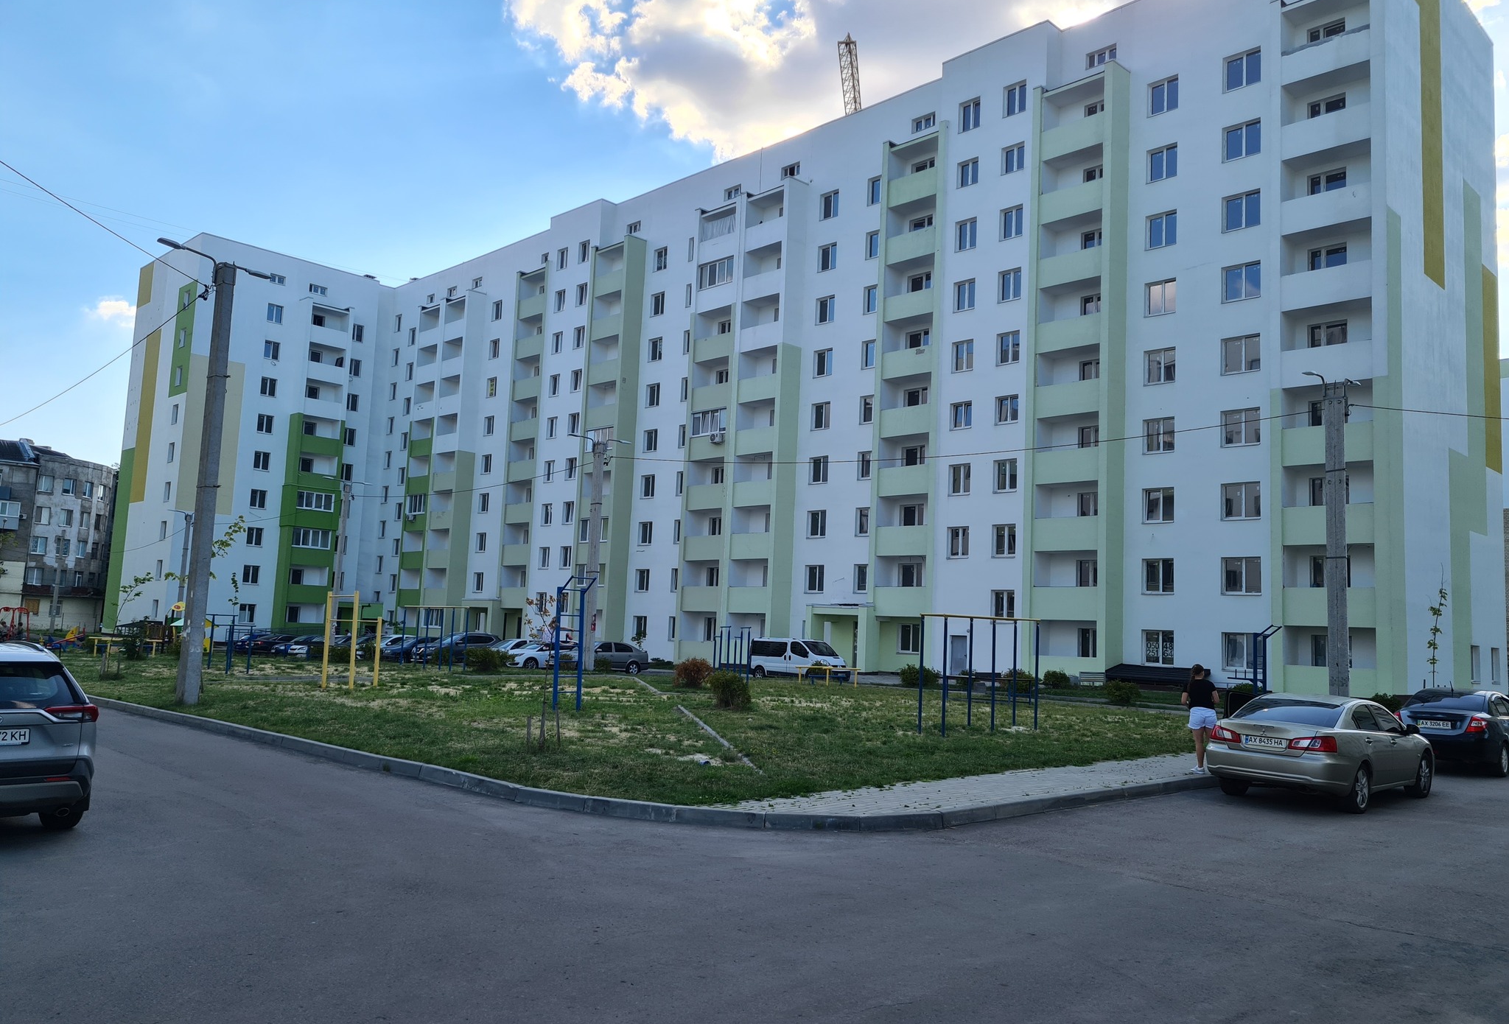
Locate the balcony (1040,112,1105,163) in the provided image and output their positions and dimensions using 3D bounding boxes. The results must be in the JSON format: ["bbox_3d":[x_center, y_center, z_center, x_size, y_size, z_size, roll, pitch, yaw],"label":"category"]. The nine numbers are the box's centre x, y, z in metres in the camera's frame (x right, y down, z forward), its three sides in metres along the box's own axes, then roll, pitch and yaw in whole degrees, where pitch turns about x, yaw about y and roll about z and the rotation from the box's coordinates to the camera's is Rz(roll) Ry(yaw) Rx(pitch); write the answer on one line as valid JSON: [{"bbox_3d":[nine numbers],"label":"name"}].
[{"bbox_3d":[14.187,-16.071,49.363,1.300,1.362,2.973,8,-8,-43],"label":"balcony"}]

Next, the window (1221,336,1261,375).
[{"bbox_3d":[18.865,-6.073,43.849,0.200,1.435,1.505,8,-8,-43],"label":"window"}]

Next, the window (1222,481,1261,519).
[{"bbox_3d":[18.595,-0.387,43.220,0.183,1.391,1.498,8,-7,-43],"label":"window"}]

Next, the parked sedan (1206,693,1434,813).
[{"bbox_3d":[8.329,3.389,16.466,1.840,1.470,4.830,-3,-8,45],"label":"parked sedan"}]

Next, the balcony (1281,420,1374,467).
[{"bbox_3d":[20.682,-2.319,40.456,1.200,1.382,3.030,8,-8,-43],"label":"balcony"}]

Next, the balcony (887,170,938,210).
[{"bbox_3d":[8.327,-16.179,57.376,1.200,1.456,3.070,8,-8,-44],"label":"balcony"}]

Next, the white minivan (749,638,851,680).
[{"bbox_3d":[2.018,6.416,48.750,1.950,1.950,4.780,8,-8,-43],"label":"white minivan"}]

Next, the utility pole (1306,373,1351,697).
[{"bbox_3d":[15.058,0.924,29.272,1.200,9.220,0.500,6,-6,-30],"label":"utility pole"}]

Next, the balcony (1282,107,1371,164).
[{"bbox_3d":[21.124,-13.637,41.425,1.374,1.346,3.035,8,-7,-43],"label":"balcony"}]

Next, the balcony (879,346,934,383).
[{"bbox_3d":[7.756,-7.006,54.346,1.374,1.307,2.939,8,-7,-43],"label":"balcony"}]

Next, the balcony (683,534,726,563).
[{"bbox_3d":[-2.491,2.102,64.519,1.200,1.382,3.009,8,-8,-43],"label":"balcony"}]

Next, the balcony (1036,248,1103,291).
[{"bbox_3d":[14.322,-10.683,50.470,1.200,1.338,3.125,8,-8,-44],"label":"balcony"}]

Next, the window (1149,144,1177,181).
[{"bbox_3d":[16.929,-14.414,46.958,0.183,1.386,1.344,8,-7,-43],"label":"window"}]

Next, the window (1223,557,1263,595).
[{"bbox_3d":[19.238,2.512,44.659,0.150,1.421,1.551,8,-8,-44],"label":"window"}]

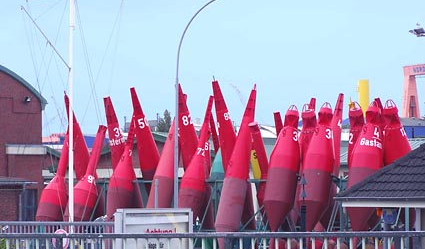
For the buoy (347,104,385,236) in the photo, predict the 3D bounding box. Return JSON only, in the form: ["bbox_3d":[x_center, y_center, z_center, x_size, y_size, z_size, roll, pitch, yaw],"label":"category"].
[{"bbox_3d":[5.601,2.067,58.000,1.170,5.929,1.170,1,-9,45],"label":"buoy"}]

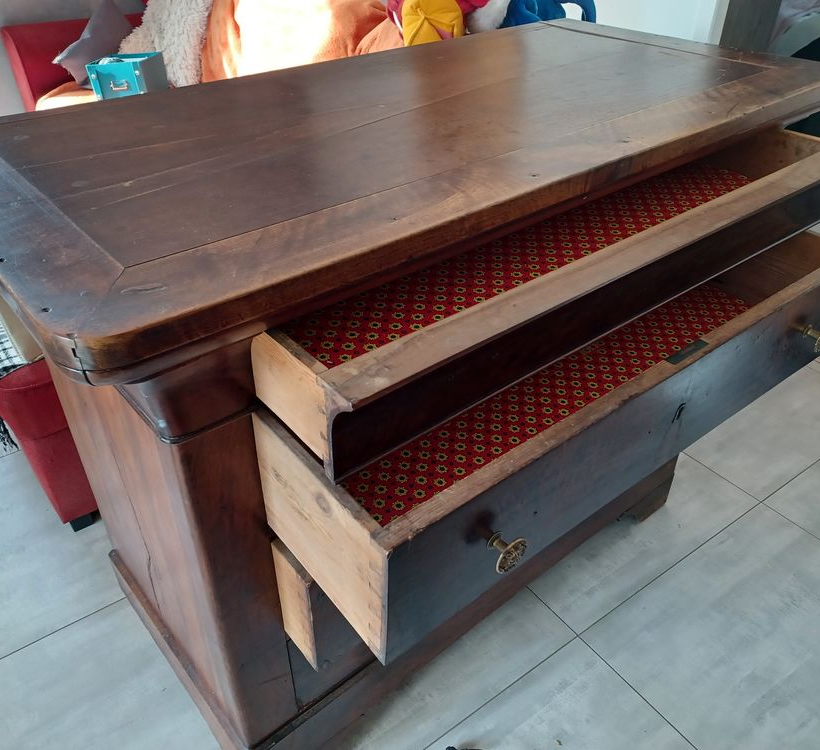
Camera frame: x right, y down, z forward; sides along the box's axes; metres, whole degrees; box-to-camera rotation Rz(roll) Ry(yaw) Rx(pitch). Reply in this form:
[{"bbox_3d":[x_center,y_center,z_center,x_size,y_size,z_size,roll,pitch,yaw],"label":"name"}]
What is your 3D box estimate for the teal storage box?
[{"bbox_3d":[-1.034,-1.097,2.676,0.207,0.145,0.171,2,35,12],"label":"teal storage box"}]

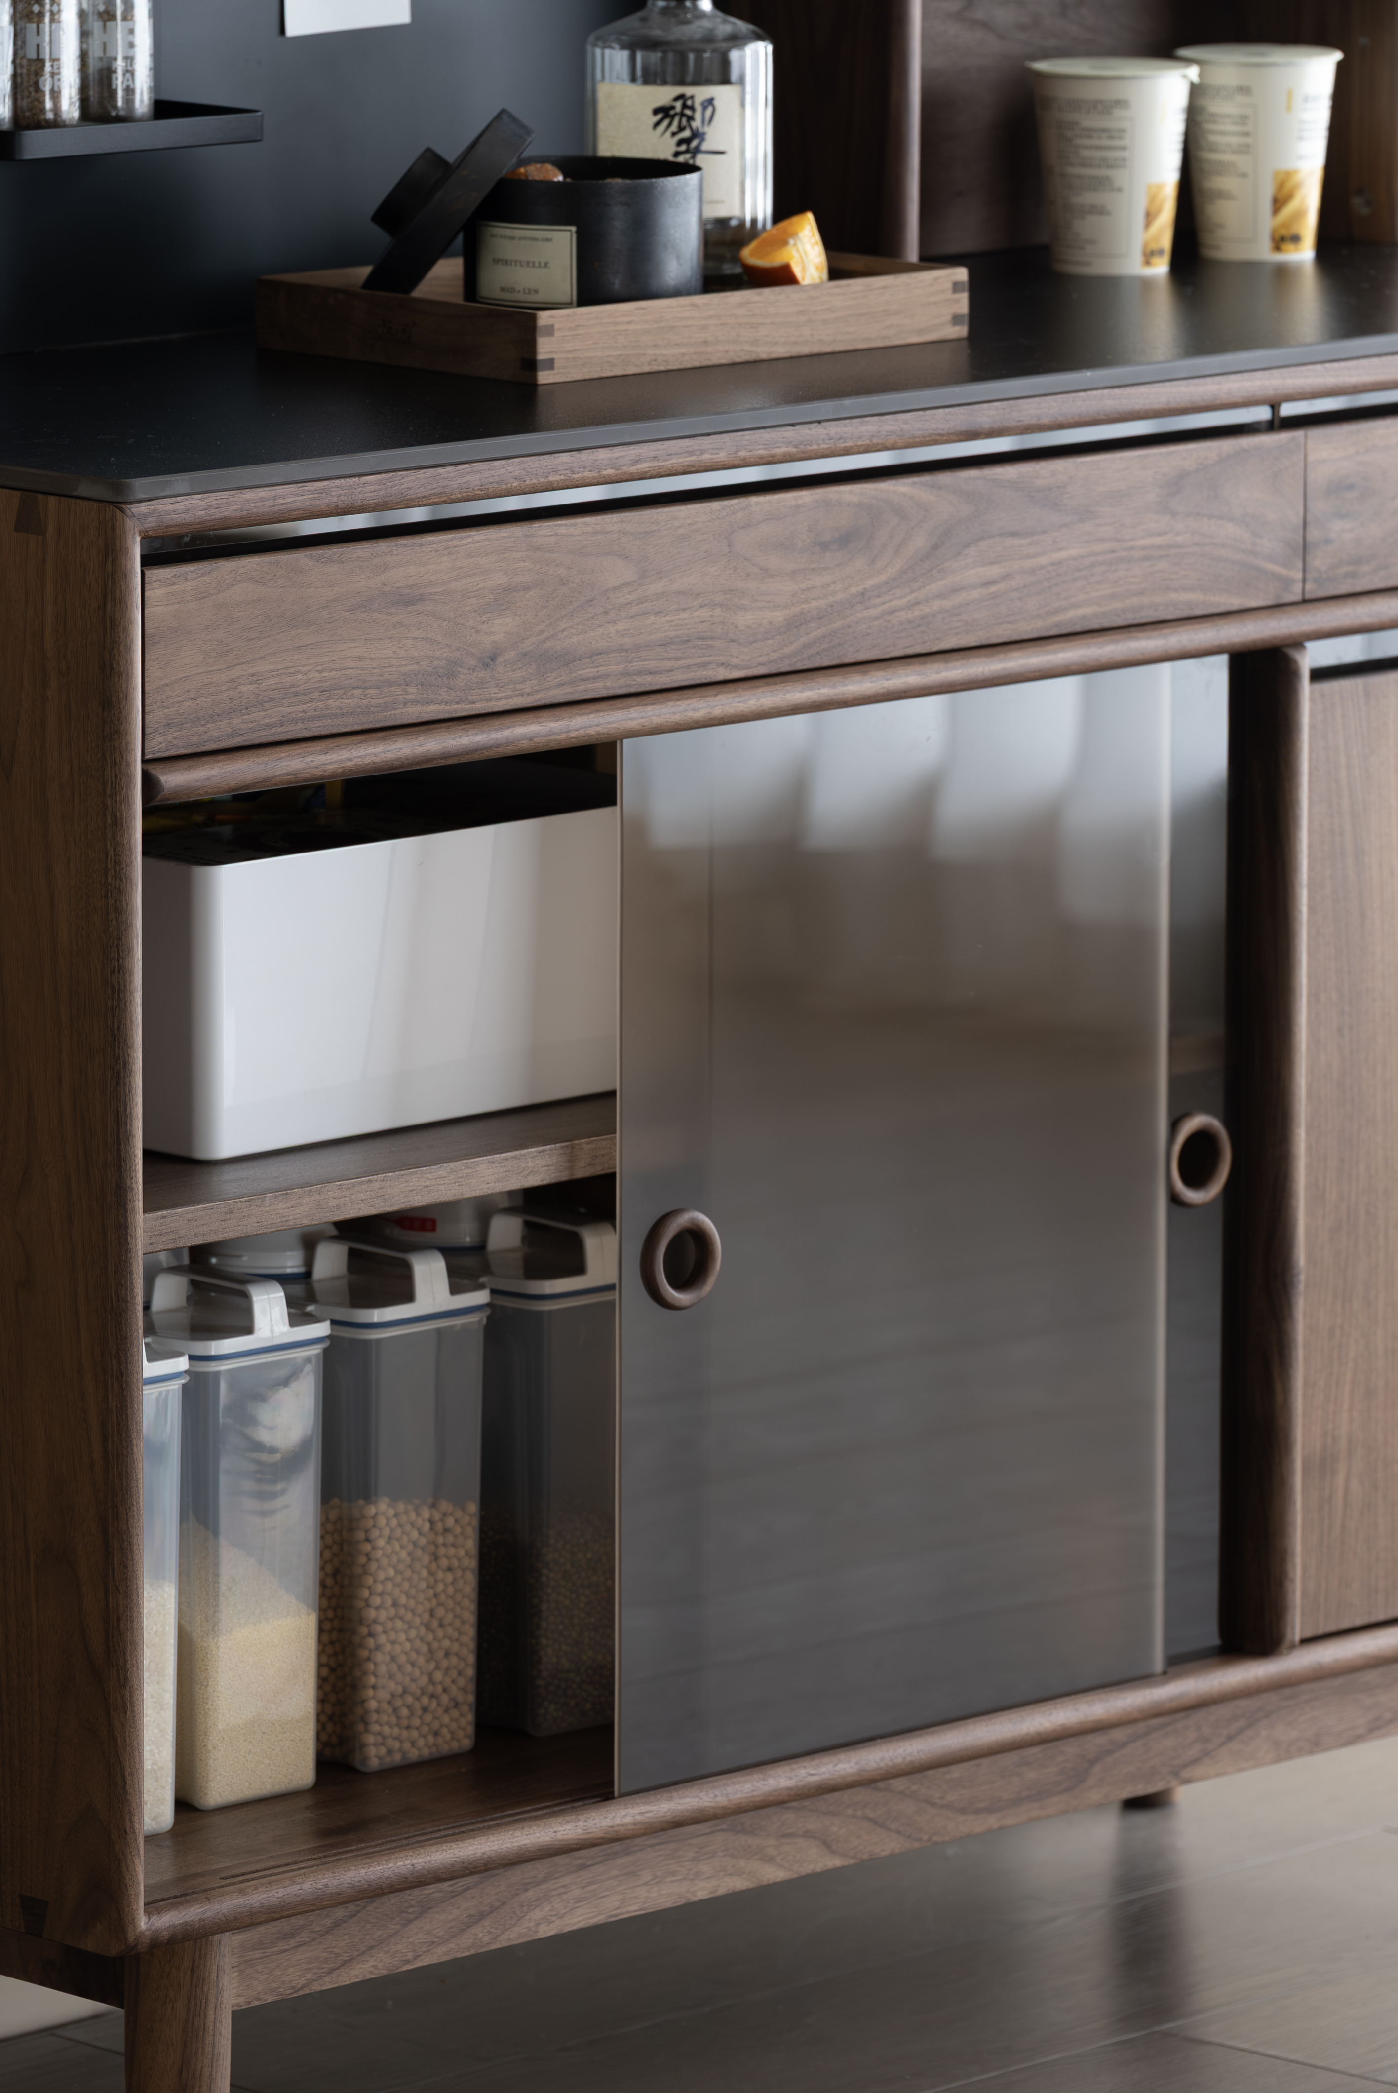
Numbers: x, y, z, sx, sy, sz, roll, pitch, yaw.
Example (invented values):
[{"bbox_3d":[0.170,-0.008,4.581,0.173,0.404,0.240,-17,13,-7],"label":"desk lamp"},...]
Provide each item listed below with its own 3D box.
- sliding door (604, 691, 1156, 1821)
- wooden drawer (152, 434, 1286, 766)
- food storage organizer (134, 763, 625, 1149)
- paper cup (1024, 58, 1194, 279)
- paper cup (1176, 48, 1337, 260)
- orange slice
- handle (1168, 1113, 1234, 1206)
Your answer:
[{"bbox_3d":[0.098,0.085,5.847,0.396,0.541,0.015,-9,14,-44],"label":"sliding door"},{"bbox_3d":[-0.098,-0.249,5.826,0.795,0.090,0.355,-9,14,-44],"label":"wooden drawer"},{"bbox_3d":[-0.201,-0.051,5.862,0.340,0.147,0.241,-9,14,-44],"label":"food storage organizer"},{"bbox_3d":[0.224,-0.476,6.304,0.092,0.111,0.092,0,10,0],"label":"paper cup"},{"bbox_3d":[0.307,-0.490,6.382,0.092,0.112,0.092,0,10,0],"label":"paper cup"},{"bbox_3d":[0.042,-0.398,5.962,0.051,0.061,0.049,0,10,0],"label":"orange slice"},{"bbox_3d":[0.259,0.059,6.018,0.047,0.048,0.016,-9,14,-44],"label":"handle"}]

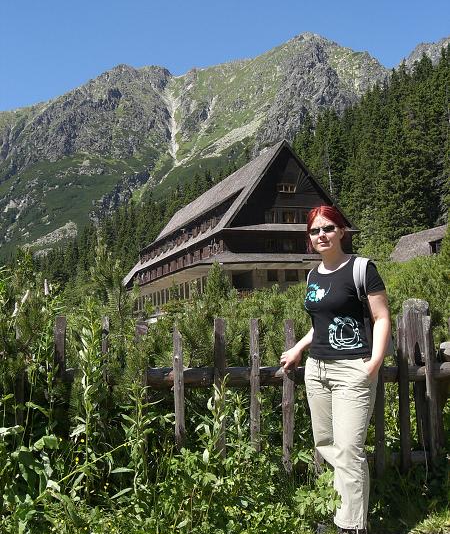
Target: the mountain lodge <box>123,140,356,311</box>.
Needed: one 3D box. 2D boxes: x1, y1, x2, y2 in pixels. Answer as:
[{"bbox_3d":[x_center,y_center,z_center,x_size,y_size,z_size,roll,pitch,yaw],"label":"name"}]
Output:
[{"bbox_3d":[0.300,-2.600,81.600,16.570,16.050,38.070,0,-6,-20],"label":"mountain lodge"}]

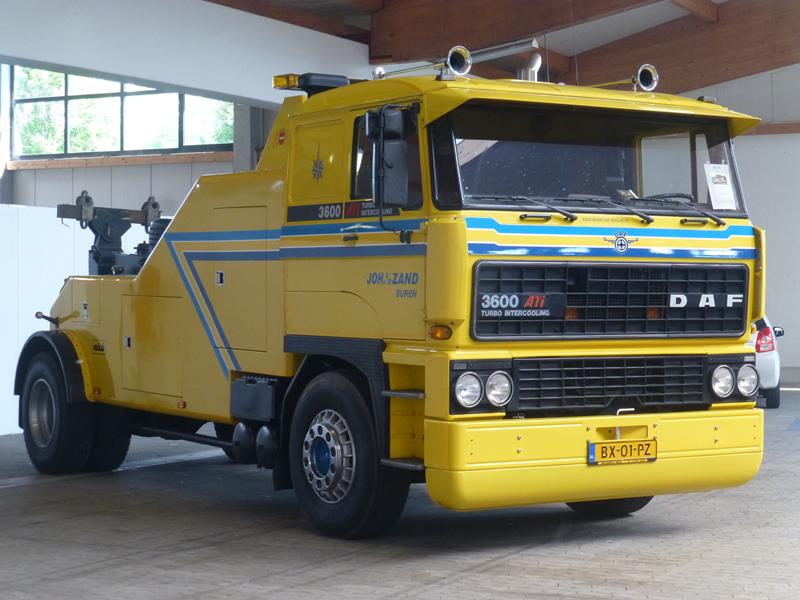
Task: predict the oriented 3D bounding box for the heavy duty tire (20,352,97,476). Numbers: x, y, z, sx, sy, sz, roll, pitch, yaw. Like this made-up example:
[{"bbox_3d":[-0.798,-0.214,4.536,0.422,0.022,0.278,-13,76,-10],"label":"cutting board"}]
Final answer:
[{"bbox_3d":[-3.048,0.980,15.342,0.300,1.070,1.070,0,0,-33],"label":"heavy duty tire"}]

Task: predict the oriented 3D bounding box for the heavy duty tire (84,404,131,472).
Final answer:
[{"bbox_3d":[-2.708,0.979,15.228,0.300,1.080,1.080,0,0,-33],"label":"heavy duty tire"}]

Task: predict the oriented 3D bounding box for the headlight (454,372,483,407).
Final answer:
[{"bbox_3d":[0.383,0.512,9.905,0.200,0.200,0.090,0,0,-33],"label":"headlight"}]

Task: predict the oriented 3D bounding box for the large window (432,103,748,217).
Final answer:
[{"bbox_3d":[1.245,-0.834,10.590,2.320,0.660,0.280,0,0,-33],"label":"large window"}]

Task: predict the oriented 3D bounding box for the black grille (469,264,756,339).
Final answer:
[{"bbox_3d":[1.309,0.002,10.489,2.160,0.465,0.090,0,0,-33],"label":"black grille"}]

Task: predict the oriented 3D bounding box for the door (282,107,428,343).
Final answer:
[{"bbox_3d":[-0.278,-0.475,10.741,0.120,1.410,1.650,0,0,-33],"label":"door"}]

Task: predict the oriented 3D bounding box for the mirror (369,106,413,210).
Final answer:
[{"bbox_3d":[-0.047,-0.818,10.006,0.240,0.590,0.130,0,0,-8],"label":"mirror"}]

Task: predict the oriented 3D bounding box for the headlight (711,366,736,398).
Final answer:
[{"bbox_3d":[2.030,0.517,10.984,0.200,0.200,0.090,0,0,-33],"label":"headlight"}]

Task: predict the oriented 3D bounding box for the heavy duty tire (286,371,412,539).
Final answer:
[{"bbox_3d":[-0.343,0.991,11.167,0.300,1.070,1.070,0,0,-33],"label":"heavy duty tire"}]

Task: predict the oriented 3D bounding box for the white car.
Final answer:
[{"bbox_3d":[4.755,0.781,25.986,1.680,1.500,3.750,0,0,7],"label":"white car"}]

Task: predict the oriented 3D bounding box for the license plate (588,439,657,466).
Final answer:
[{"bbox_3d":[1.336,0.917,10.425,0.530,0.135,0.025,0,0,-33],"label":"license plate"}]

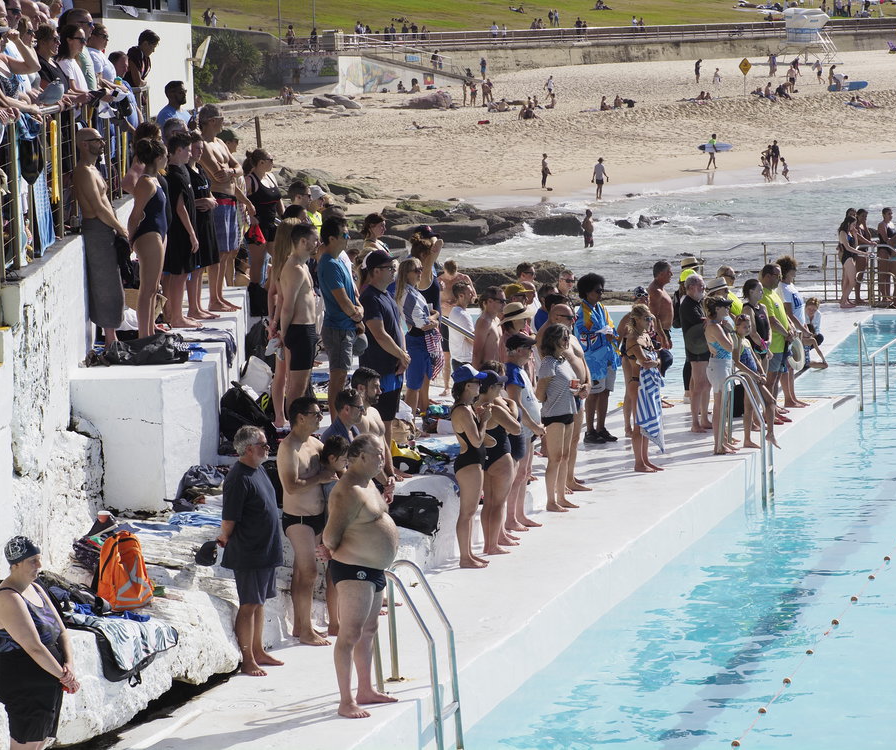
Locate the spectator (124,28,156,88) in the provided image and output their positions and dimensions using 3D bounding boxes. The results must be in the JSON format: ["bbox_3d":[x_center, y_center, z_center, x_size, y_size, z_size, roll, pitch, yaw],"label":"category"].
[{"bbox_3d":[-2.864,-2.346,30.276,0.500,1.680,0.480,1,6,25],"label":"spectator"}]

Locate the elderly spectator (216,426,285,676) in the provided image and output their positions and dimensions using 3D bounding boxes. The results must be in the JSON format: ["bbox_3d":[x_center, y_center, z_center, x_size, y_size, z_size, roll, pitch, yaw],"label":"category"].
[{"bbox_3d":[-1.371,1.231,23.100,0.410,1.710,0.530,0,5,18],"label":"elderly spectator"}]

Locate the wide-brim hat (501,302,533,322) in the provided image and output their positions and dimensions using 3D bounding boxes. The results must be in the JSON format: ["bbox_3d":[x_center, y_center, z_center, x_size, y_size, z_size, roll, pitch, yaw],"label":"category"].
[{"bbox_3d":[0.704,-0.638,33.600,0.370,0.140,0.340,-16,1,0],"label":"wide-brim hat"}]

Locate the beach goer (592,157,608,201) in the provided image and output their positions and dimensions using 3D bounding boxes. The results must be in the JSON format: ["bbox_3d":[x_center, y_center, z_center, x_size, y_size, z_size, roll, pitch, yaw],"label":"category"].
[{"bbox_3d":[6.278,-8.062,135.579,0.640,1.740,0.360,-3,5,-18],"label":"beach goer"}]

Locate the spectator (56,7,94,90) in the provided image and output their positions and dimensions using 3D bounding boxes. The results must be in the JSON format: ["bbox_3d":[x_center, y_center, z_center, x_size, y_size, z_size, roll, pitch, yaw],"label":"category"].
[{"bbox_3d":[-2.945,-2.026,26.181,0.420,1.780,0.500,1,6,21],"label":"spectator"}]

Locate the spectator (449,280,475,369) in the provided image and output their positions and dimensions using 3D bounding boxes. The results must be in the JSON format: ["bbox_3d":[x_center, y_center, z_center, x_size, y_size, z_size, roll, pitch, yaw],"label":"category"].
[{"bbox_3d":[0.175,-0.169,37.200,0.320,1.750,0.480,-1,5,5],"label":"spectator"}]

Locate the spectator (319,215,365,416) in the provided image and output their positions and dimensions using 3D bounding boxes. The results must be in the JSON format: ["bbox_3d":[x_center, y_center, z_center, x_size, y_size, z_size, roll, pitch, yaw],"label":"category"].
[{"bbox_3d":[-0.942,-0.504,28.600,0.420,1.780,0.480,0,5,18],"label":"spectator"}]

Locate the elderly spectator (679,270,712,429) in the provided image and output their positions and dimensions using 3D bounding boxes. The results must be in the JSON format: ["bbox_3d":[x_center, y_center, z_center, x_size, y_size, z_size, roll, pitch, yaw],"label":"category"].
[{"bbox_3d":[2.836,-0.262,37.580,0.360,1.760,0.520,1,6,25],"label":"elderly spectator"}]

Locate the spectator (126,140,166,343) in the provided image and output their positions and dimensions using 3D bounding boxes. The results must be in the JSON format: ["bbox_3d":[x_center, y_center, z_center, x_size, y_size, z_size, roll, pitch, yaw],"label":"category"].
[{"bbox_3d":[-2.455,-1.103,26.900,0.360,1.660,0.420,-1,5,5],"label":"spectator"}]

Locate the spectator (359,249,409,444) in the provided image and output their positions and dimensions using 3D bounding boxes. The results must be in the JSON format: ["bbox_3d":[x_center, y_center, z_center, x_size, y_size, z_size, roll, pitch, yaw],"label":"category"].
[{"bbox_3d":[-0.494,-0.078,25.600,0.420,1.780,0.500,1,5,20],"label":"spectator"}]

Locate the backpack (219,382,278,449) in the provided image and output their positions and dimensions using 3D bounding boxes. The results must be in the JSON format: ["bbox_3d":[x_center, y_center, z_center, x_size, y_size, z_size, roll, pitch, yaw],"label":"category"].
[{"bbox_3d":[-1.654,0.336,27.300,0.360,0.520,0.300,-32,11,33],"label":"backpack"}]

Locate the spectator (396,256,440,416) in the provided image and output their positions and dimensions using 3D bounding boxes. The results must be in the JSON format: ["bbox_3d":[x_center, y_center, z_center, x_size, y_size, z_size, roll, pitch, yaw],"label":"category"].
[{"bbox_3d":[-0.272,-0.254,29.400,0.400,1.600,0.420,1,5,20],"label":"spectator"}]

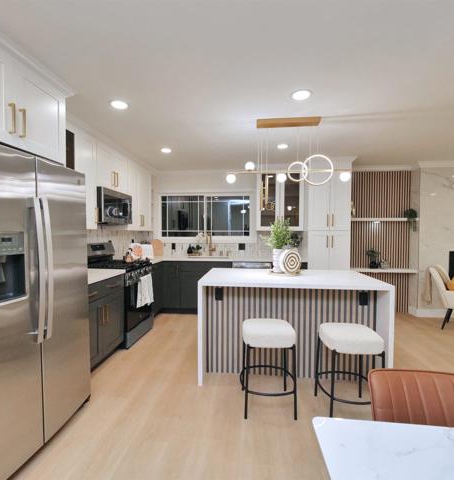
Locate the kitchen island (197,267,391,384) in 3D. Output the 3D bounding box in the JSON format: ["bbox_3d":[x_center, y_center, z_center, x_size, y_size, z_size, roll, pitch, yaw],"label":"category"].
[{"bbox_3d":[0.592,0.817,2.563,1.606,0.922,0.785,0,2,6],"label":"kitchen island"}]

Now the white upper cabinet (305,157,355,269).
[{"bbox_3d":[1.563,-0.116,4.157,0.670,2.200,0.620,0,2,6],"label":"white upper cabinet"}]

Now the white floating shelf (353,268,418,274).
[{"bbox_3d":[2.532,0.505,4.272,1.060,0.050,0.250,0,2,6],"label":"white floating shelf"}]

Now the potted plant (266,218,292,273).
[{"bbox_3d":[0.567,0.060,2.859,0.280,0.590,0.280,0,2,6],"label":"potted plant"}]

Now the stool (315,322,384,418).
[{"bbox_3d":[0.917,0.979,1.966,0.410,0.640,0.390,0,2,2],"label":"stool"}]

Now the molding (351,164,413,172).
[{"bbox_3d":[2.526,-1.174,4.231,1.030,0.095,0.080,0,2,6],"label":"molding"}]

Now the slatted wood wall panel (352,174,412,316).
[{"bbox_3d":[2.513,0.033,4.261,1.080,2.370,0.250,0,2,6],"label":"slatted wood wall panel"}]

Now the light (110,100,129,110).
[{"bbox_3d":[-0.935,-1.164,2.250,0.165,0.030,0.165,0,2,6],"label":"light"}]

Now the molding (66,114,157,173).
[{"bbox_3d":[-1.422,-1.168,3.518,0.085,0.090,2.450,0,2,6],"label":"molding"}]

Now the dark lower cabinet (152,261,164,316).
[{"bbox_3d":[-1.359,0.780,3.999,0.600,0.880,0.500,0,2,6],"label":"dark lower cabinet"}]

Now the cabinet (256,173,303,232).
[{"bbox_3d":[0.880,-0.637,4.318,0.745,0.980,0.330,0,2,6],"label":"cabinet"}]

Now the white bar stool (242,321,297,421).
[{"bbox_3d":[0.320,0.979,2.029,0.410,0.640,0.390,0,2,1],"label":"white bar stool"}]

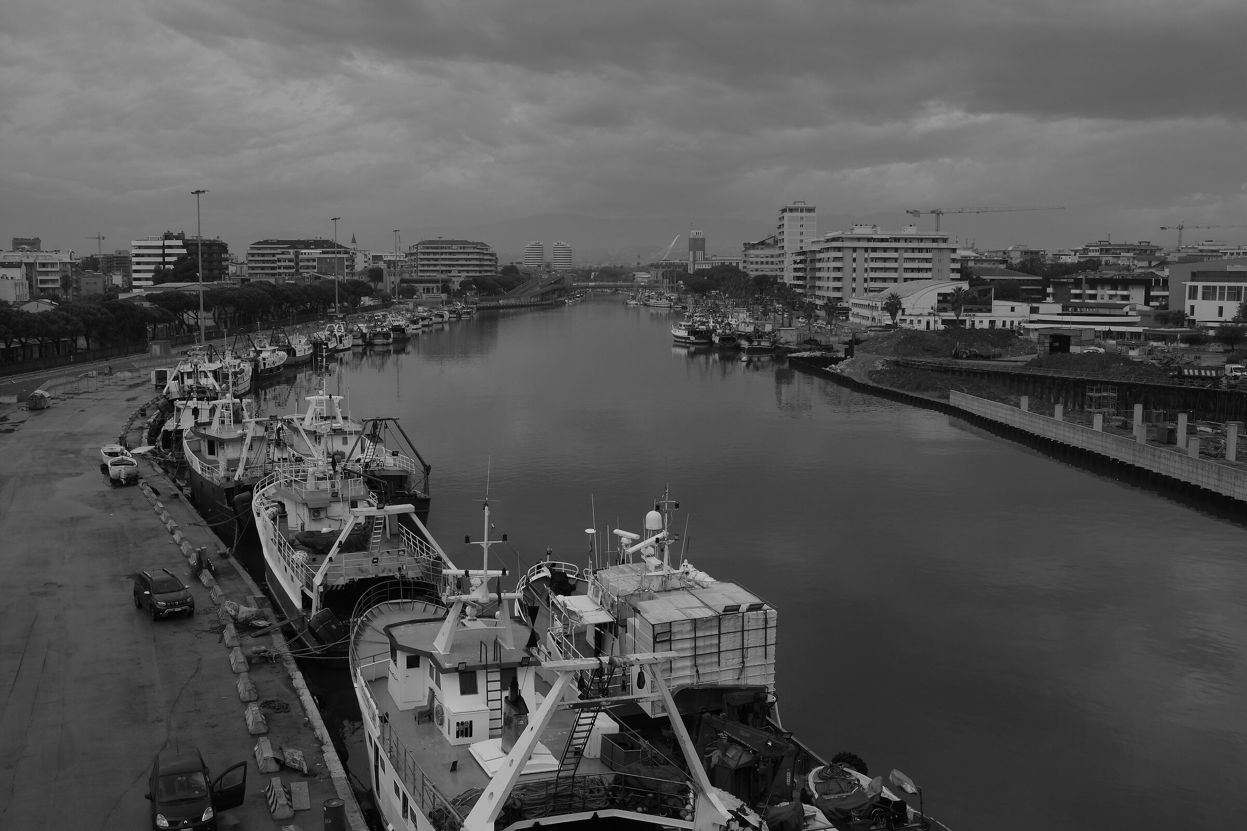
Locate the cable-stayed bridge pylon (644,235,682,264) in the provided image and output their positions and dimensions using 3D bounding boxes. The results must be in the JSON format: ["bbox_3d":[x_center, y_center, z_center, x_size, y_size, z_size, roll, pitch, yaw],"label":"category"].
[{"bbox_3d":[65.314,-273.592,2031.770,62.000,57.000,12.000,0,7,0],"label":"cable-stayed bridge pylon"}]

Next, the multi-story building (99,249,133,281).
[{"bbox_3d":[-482.660,-140.700,1151.440,29.000,28.000,16.000,0,7,0],"label":"multi-story building"}]

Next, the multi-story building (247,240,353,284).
[{"bbox_3d":[-153.290,-69.640,576.980,46.470,27.880,20.000,1,7,2],"label":"multi-story building"}]

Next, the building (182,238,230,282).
[{"bbox_3d":[-166.600,-56.750,483.690,16.500,26.000,12.000,0,7,0],"label":"building"}]

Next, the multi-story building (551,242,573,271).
[{"bbox_3d":[-78.966,-201.955,1572.095,25.000,46.800,25.000,0,7,0],"label":"multi-story building"}]

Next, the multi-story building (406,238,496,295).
[{"bbox_3d":[-93.060,-79.100,652.220,44.000,28.800,20.000,-3,8,-22],"label":"multi-story building"}]

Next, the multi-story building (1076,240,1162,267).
[{"bbox_3d":[199.120,-56.210,489.580,31.840,28.500,16.000,1,7,2],"label":"multi-story building"}]

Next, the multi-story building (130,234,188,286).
[{"bbox_3d":[-181.030,-56.640,474.640,20.000,28.000,13.000,0,7,0],"label":"multi-story building"}]

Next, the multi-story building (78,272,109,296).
[{"bbox_3d":[-215.770,-51.160,493.460,9.800,12.500,9.000,0,7,0],"label":"multi-story building"}]

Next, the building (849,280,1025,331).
[{"bbox_3d":[88.030,-31.790,342.650,39.500,13.600,42.000,1,7,2],"label":"building"}]

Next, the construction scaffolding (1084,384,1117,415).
[{"bbox_3d":[63.715,-2.142,161.467,1.600,4.000,3.600,-7,10,-45],"label":"construction scaffolding"}]

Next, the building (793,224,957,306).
[{"bbox_3d":[87.170,-50.530,426.930,39.620,30.410,84.000,1,7,1],"label":"building"}]

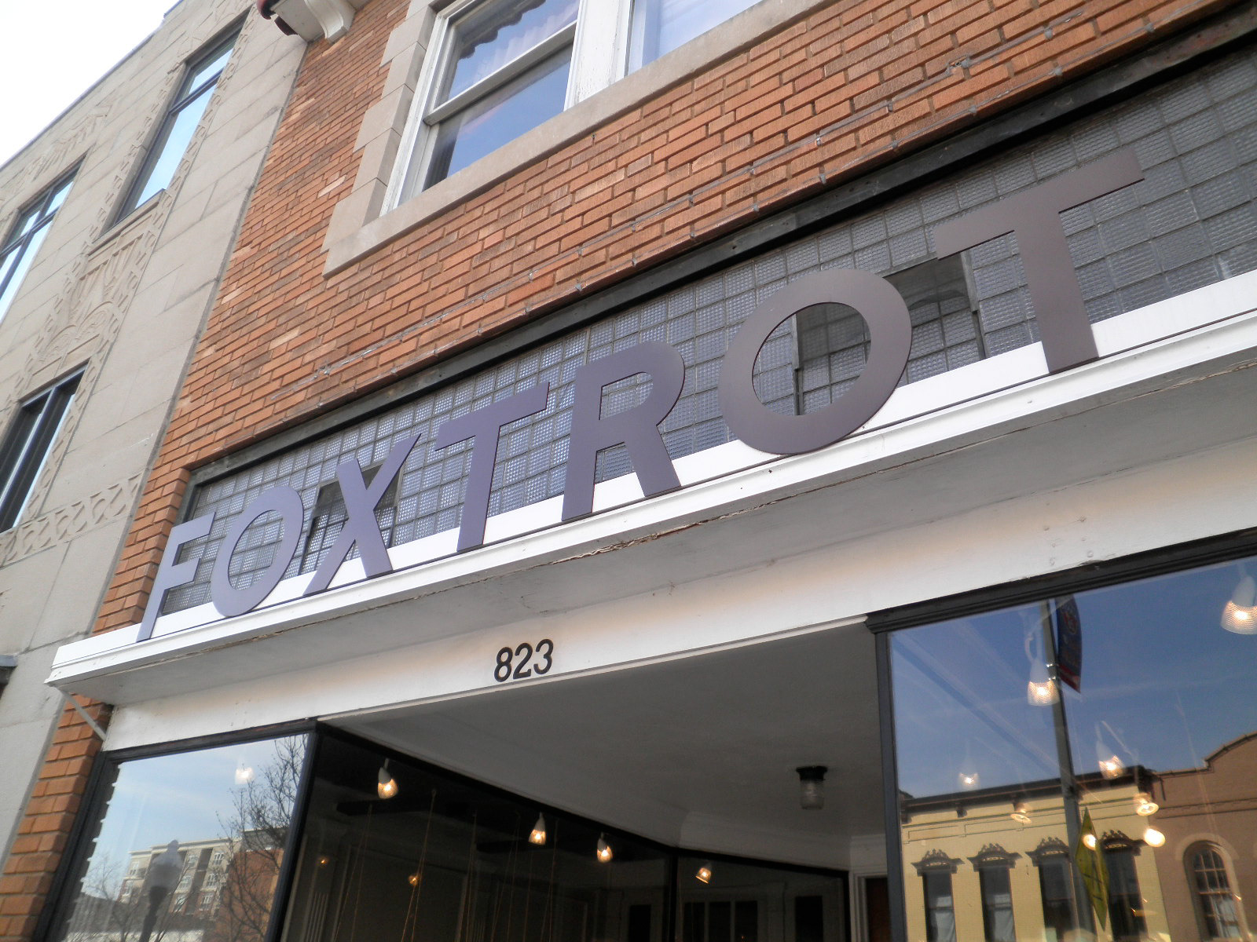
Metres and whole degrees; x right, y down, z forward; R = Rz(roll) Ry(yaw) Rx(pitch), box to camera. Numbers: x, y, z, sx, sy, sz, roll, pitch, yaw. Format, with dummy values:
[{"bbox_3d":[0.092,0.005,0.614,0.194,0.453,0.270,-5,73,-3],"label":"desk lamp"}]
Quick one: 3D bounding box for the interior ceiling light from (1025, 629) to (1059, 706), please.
[{"bbox_3d":[0.960,0.457,2.225,0.076,0.178,0.076,-17,-37,31],"label":"interior ceiling light"}]

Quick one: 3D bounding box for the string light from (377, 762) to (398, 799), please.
[{"bbox_3d":[-0.894,1.160,3.542,0.074,0.128,0.074,-17,-37,31],"label":"string light"}]

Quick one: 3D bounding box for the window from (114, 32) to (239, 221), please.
[{"bbox_3d":[-3.507,-2.787,7.558,1.010,2.100,0.140,-17,-37,31],"label":"window"}]

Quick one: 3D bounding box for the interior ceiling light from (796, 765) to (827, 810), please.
[{"bbox_3d":[0.588,1.011,3.004,0.106,0.125,0.106,-17,-37,31],"label":"interior ceiling light"}]

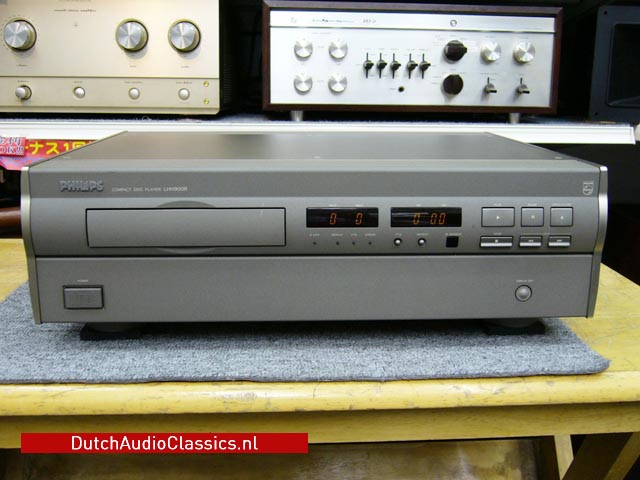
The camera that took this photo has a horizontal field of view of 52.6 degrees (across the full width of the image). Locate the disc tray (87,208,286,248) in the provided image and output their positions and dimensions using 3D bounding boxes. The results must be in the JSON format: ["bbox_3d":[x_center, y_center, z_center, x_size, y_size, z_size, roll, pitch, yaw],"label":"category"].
[{"bbox_3d":[-0.106,-0.011,0.522,0.157,0.031,0.020,0,14,-3],"label":"disc tray"}]

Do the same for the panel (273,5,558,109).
[{"bbox_3d":[0.151,-0.285,1.035,0.462,0.143,0.020,-1,14,-6],"label":"panel"}]

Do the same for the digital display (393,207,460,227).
[{"bbox_3d":[0.086,-0.019,0.526,0.058,0.016,0.010,0,14,-3],"label":"digital display"}]

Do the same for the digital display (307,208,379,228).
[{"bbox_3d":[0.018,-0.019,0.522,0.058,0.016,0.010,0,14,-3],"label":"digital display"}]

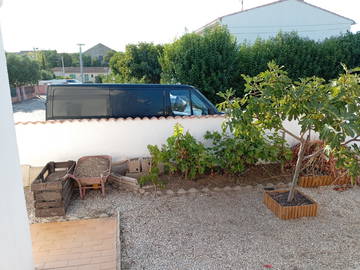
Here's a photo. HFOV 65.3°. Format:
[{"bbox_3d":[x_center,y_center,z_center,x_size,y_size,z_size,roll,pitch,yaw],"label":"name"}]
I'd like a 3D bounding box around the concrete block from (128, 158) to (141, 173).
[{"bbox_3d":[-1.184,0.781,7.246,0.261,0.329,0.213,-2,14,-10],"label":"concrete block"}]

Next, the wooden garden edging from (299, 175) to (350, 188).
[{"bbox_3d":[3.659,1.153,7.104,1.334,0.251,0.097,-1,14,-6],"label":"wooden garden edging"}]

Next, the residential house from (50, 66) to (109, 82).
[{"bbox_3d":[-23.033,-14.122,67.176,12.600,4.000,8.200,-3,14,-12],"label":"residential house"}]

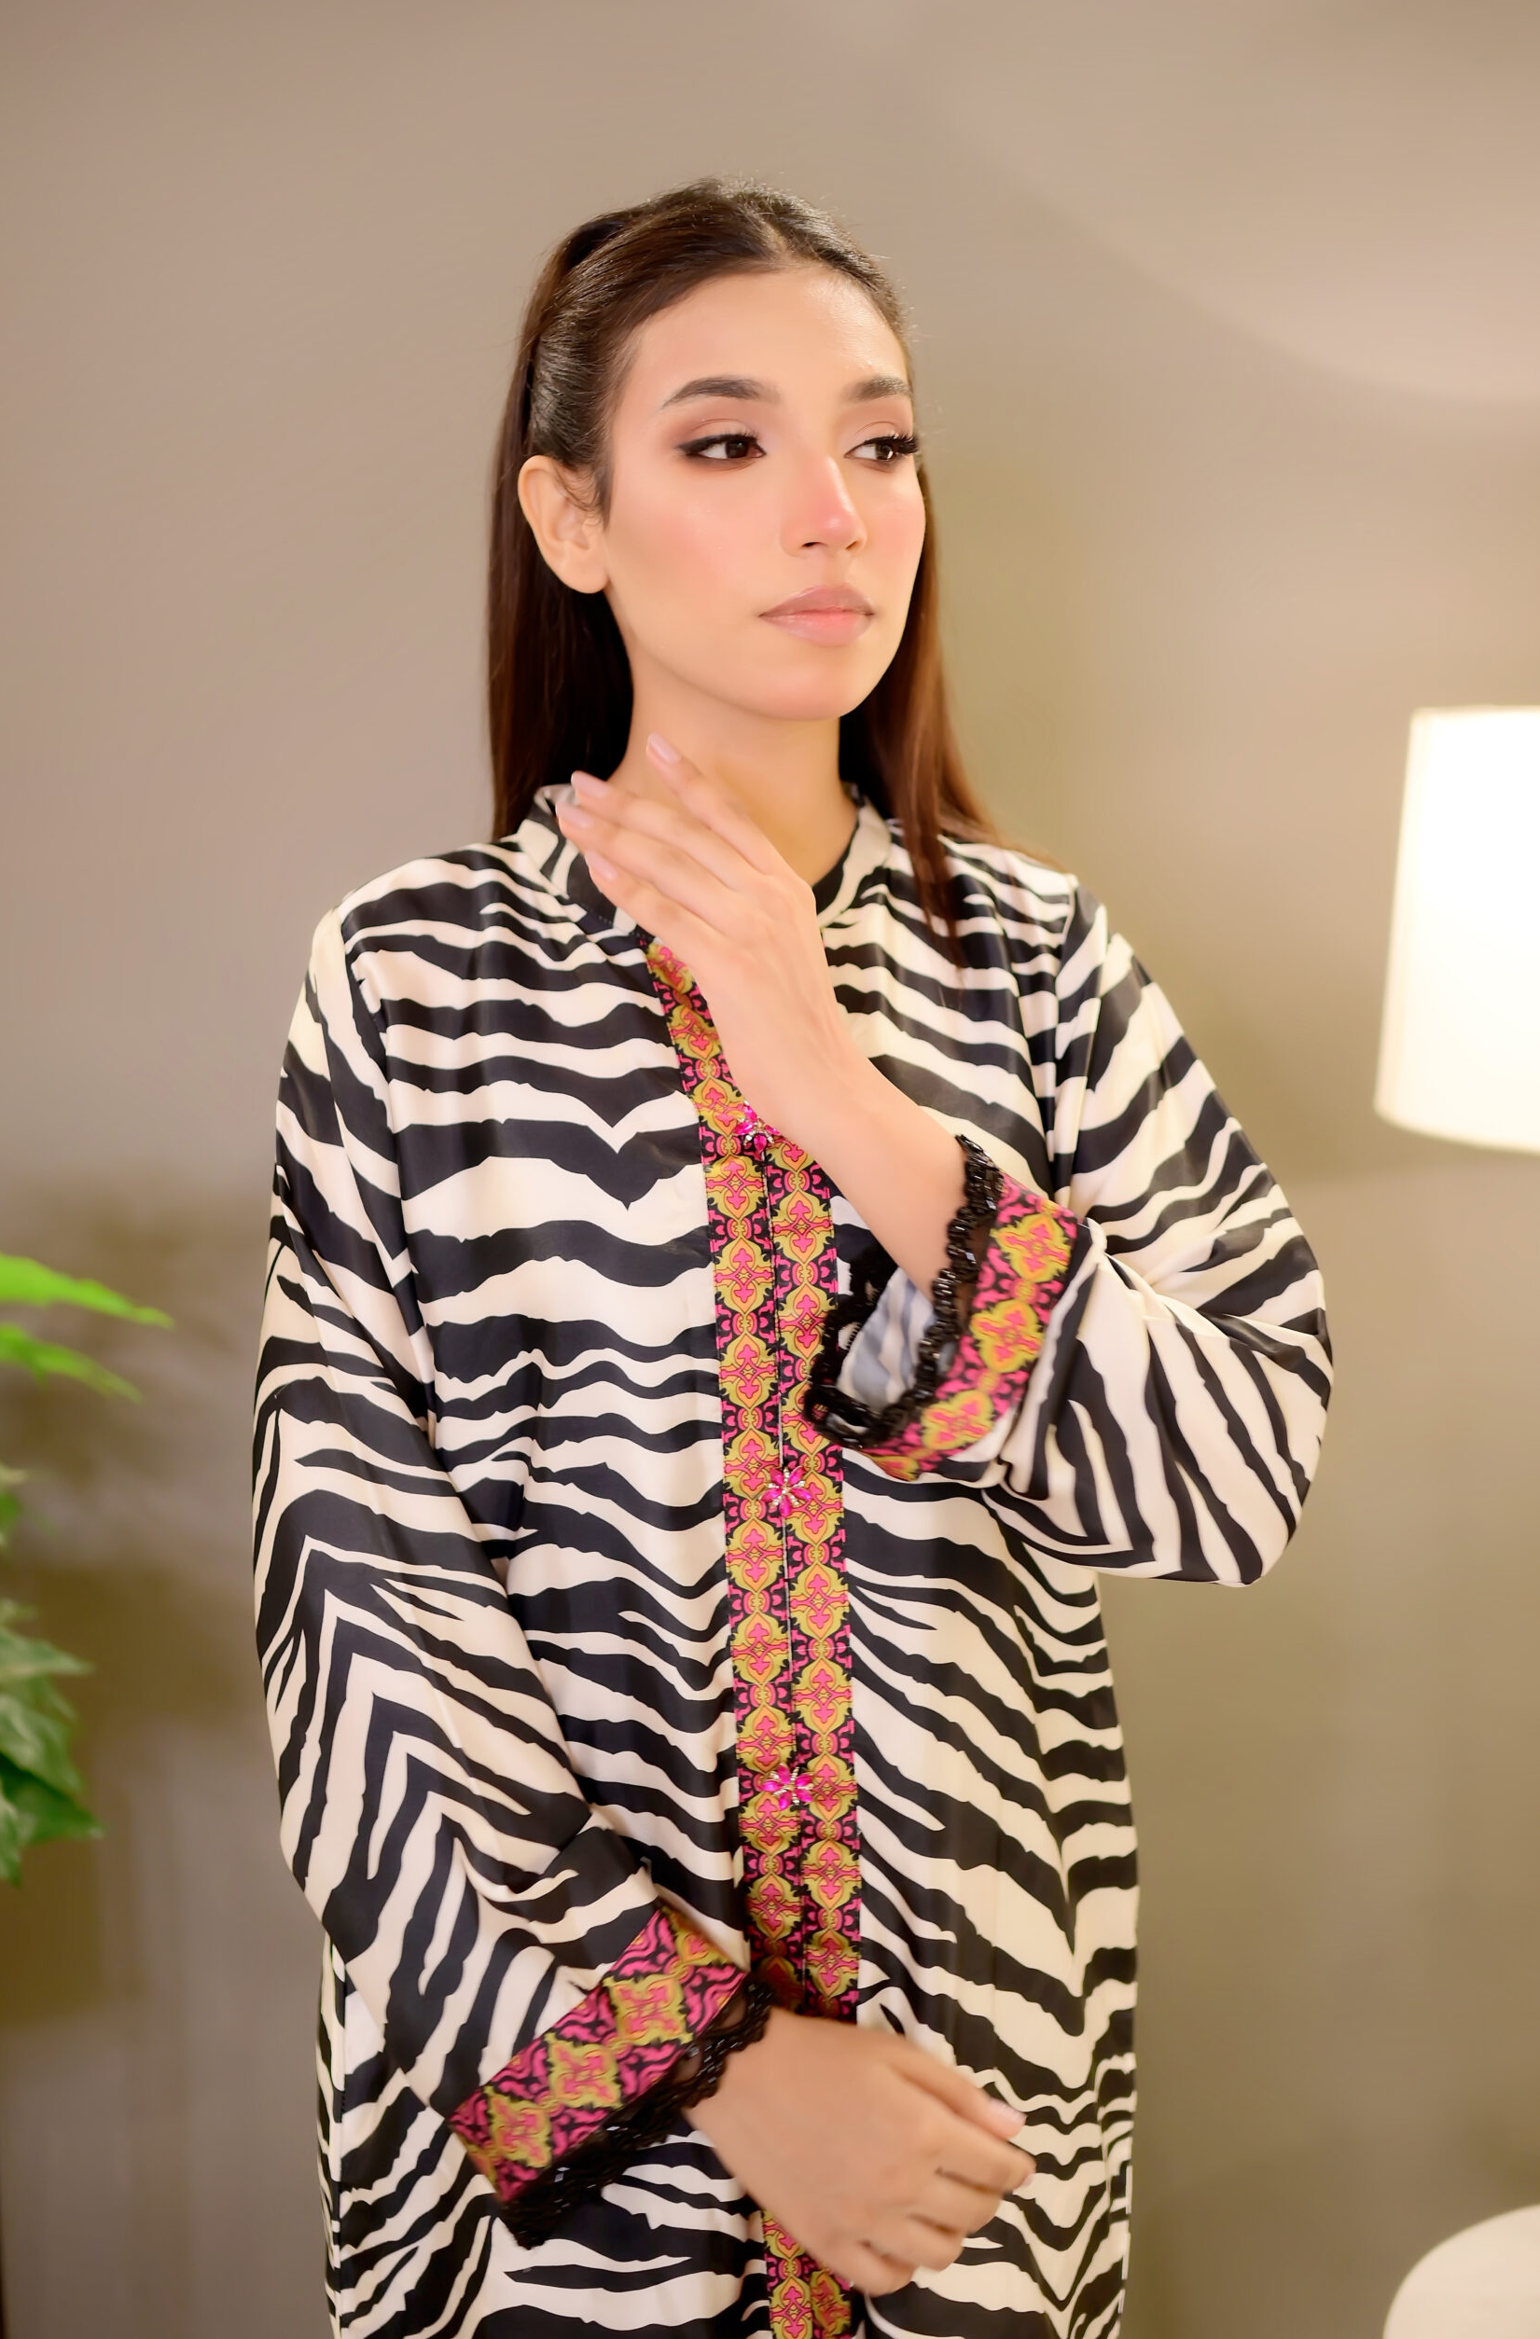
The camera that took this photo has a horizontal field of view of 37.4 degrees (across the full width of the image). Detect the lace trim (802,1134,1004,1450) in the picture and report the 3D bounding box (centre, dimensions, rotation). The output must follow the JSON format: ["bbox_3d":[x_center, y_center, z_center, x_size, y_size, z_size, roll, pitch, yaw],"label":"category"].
[{"bbox_3d":[0.055,0.050,0.915,0.032,0.132,0.066,26,0,-36],"label":"lace trim"}]

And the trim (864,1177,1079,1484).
[{"bbox_3d":[0.079,0.064,0.935,0.045,0.128,0.066,26,0,-36],"label":"trim"}]

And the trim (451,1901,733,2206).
[{"bbox_3d":[-0.074,0.382,0.985,0.134,0.045,0.062,-47,-4,-18],"label":"trim"}]

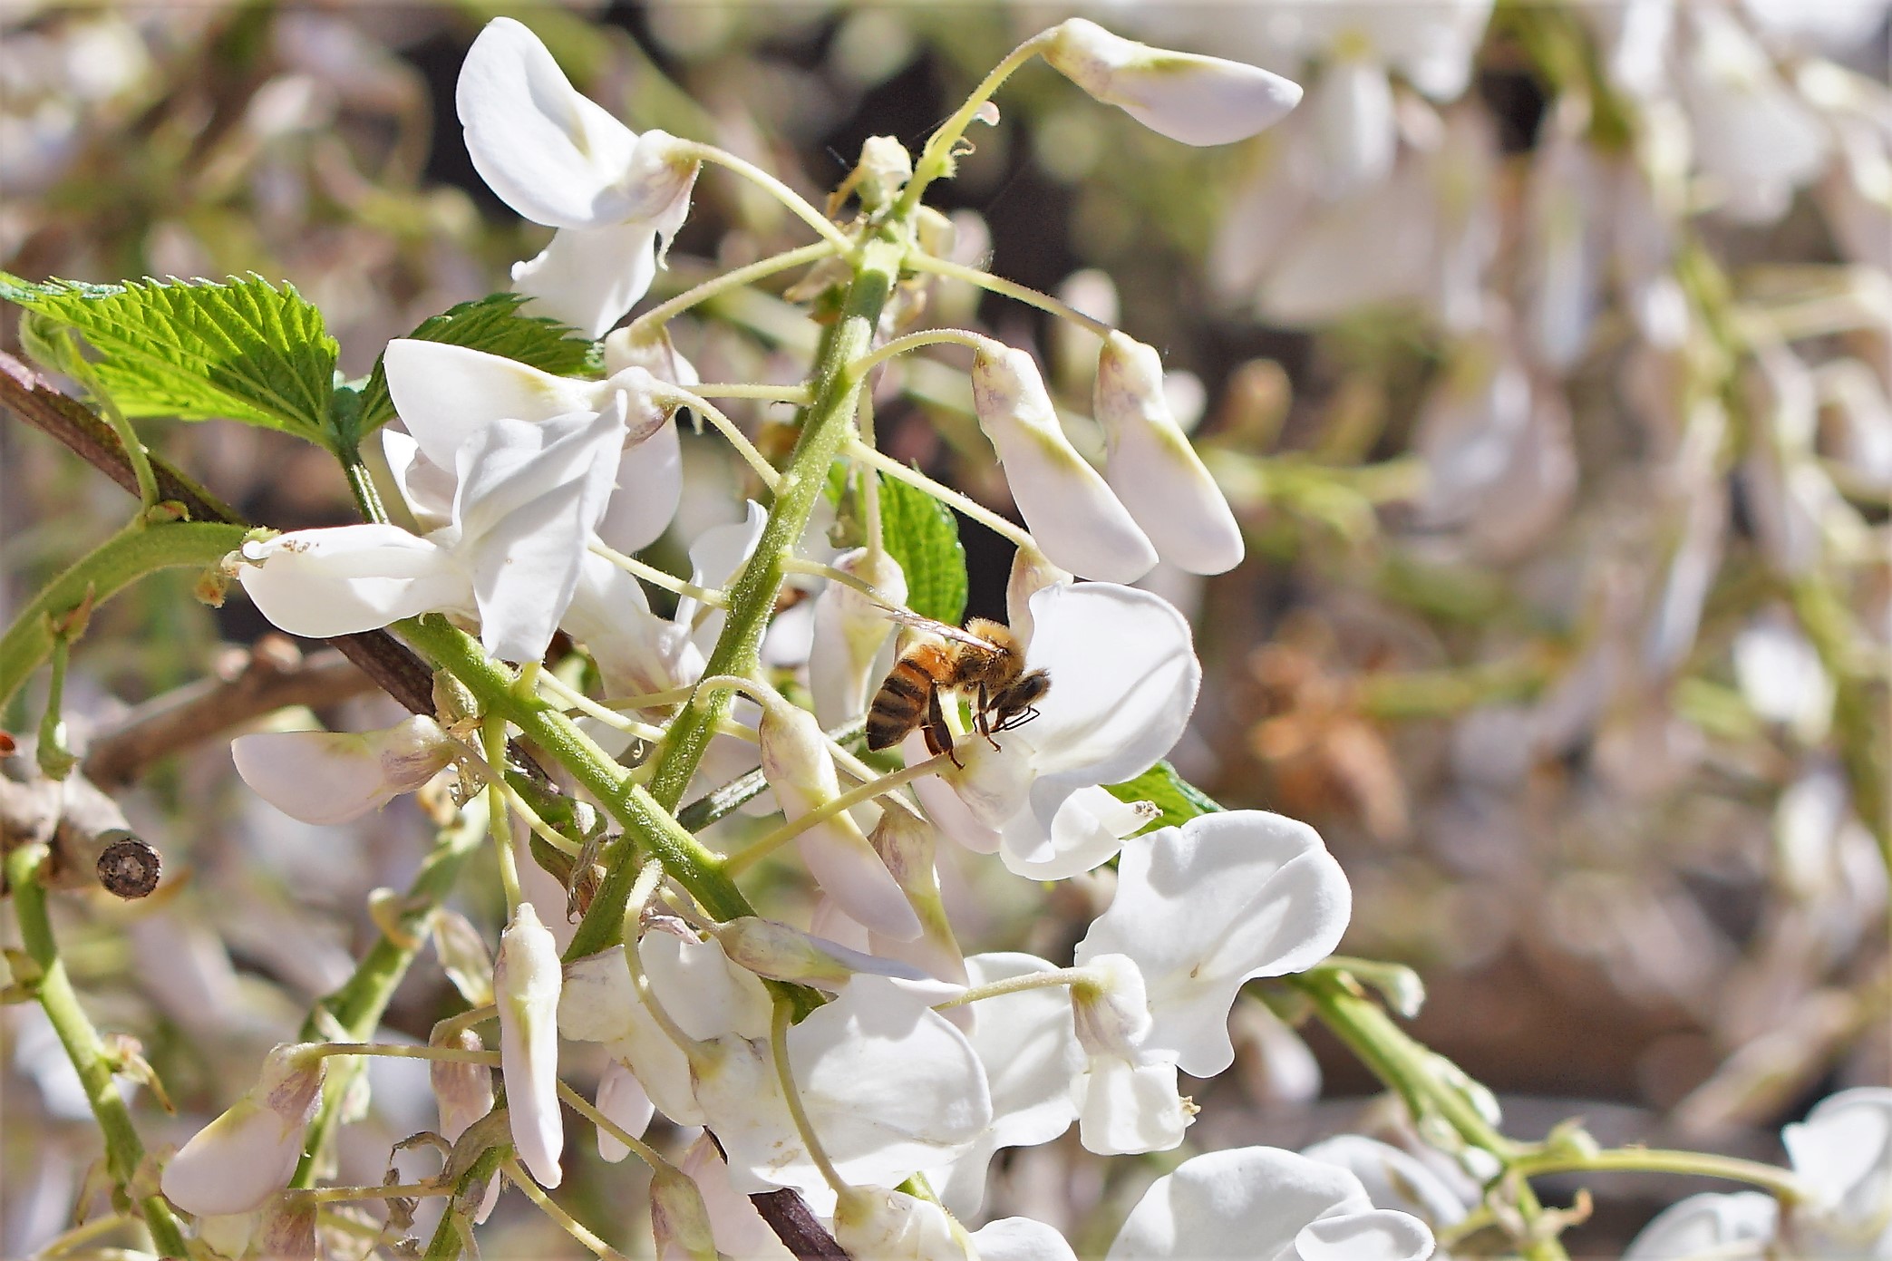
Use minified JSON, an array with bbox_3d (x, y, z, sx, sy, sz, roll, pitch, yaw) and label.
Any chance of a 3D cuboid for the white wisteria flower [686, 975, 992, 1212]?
[{"bbox_3d":[-0.008,0.033,0.340,0.018,0.017,0.017,10,-7,-38],"label":"white wisteria flower"}]

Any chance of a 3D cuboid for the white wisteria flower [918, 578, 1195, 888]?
[{"bbox_3d":[0.007,0.007,0.306,0.015,0.018,0.013,3,0,-24],"label":"white wisteria flower"}]

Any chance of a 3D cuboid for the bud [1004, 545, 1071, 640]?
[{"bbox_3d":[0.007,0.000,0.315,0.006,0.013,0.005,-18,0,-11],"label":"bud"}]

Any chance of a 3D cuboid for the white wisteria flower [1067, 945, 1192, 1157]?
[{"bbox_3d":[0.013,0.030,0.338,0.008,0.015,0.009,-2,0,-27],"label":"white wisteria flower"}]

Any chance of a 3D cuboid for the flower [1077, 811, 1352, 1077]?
[{"bbox_3d":[0.019,0.023,0.345,0.013,0.018,0.017,16,-4,-38],"label":"flower"}]

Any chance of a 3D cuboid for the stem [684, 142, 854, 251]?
[{"bbox_3d":[-0.013,-0.031,0.340,0.014,0.002,0.001,32,0,0],"label":"stem"}]

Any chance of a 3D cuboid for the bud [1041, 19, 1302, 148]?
[{"bbox_3d":[0.016,-0.040,0.340,0.019,0.006,0.005,13,0,0],"label":"bud"}]

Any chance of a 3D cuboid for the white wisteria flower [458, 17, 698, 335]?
[{"bbox_3d":[-0.027,-0.033,0.345,0.016,0.021,0.015,-9,0,-15],"label":"white wisteria flower"}]

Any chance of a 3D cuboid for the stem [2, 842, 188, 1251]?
[{"bbox_3d":[-0.065,0.033,0.365,0.004,0.033,0.004,-21,0,-6],"label":"stem"}]

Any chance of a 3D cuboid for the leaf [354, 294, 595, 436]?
[{"bbox_3d":[-0.036,-0.020,0.358,0.018,0.004,0.012,-10,46,-10],"label":"leaf"}]

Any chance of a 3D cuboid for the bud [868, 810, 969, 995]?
[{"bbox_3d":[-0.002,0.019,0.321,0.005,0.013,0.005,-14,0,0],"label":"bud"}]

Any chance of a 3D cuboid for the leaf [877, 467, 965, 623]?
[{"bbox_3d":[-0.004,-0.006,0.356,0.010,0.014,0.004,5,0,12],"label":"leaf"}]

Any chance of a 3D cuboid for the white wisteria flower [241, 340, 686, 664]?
[{"bbox_3d":[-0.035,-0.009,0.342,0.031,0.022,0.018,0,0,-15],"label":"white wisteria flower"}]

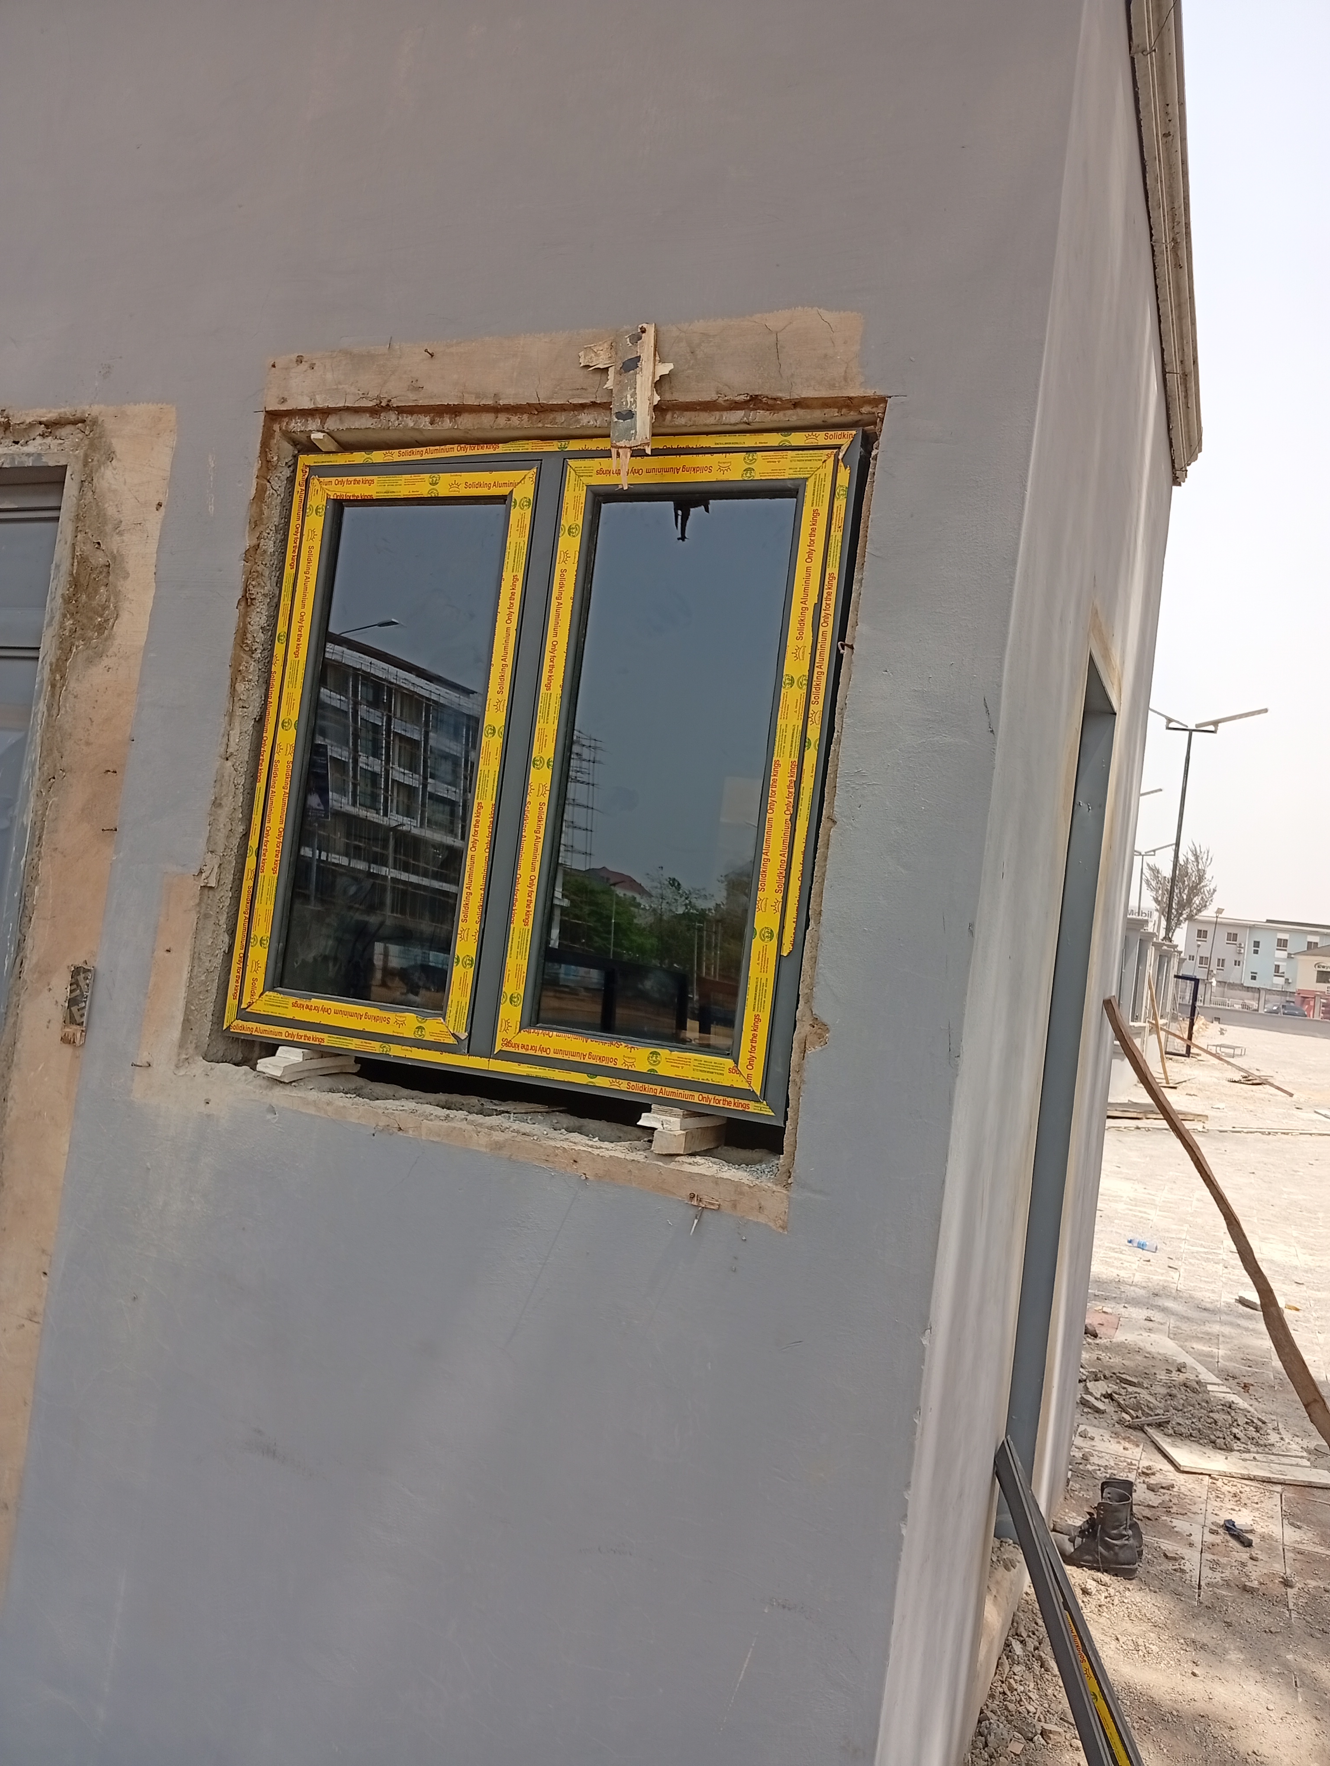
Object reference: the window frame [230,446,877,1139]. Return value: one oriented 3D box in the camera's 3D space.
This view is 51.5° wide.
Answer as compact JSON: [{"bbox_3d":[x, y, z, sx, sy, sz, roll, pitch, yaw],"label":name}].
[{"bbox_3d":[-0.260,-0.230,2.591,1.190,1.185,0.080,5,-2,24],"label":"window frame"}]

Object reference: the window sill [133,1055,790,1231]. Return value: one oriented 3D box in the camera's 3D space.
[{"bbox_3d":[-0.386,0.446,2.568,1.374,0.110,0.200,5,-2,24],"label":"window sill"}]

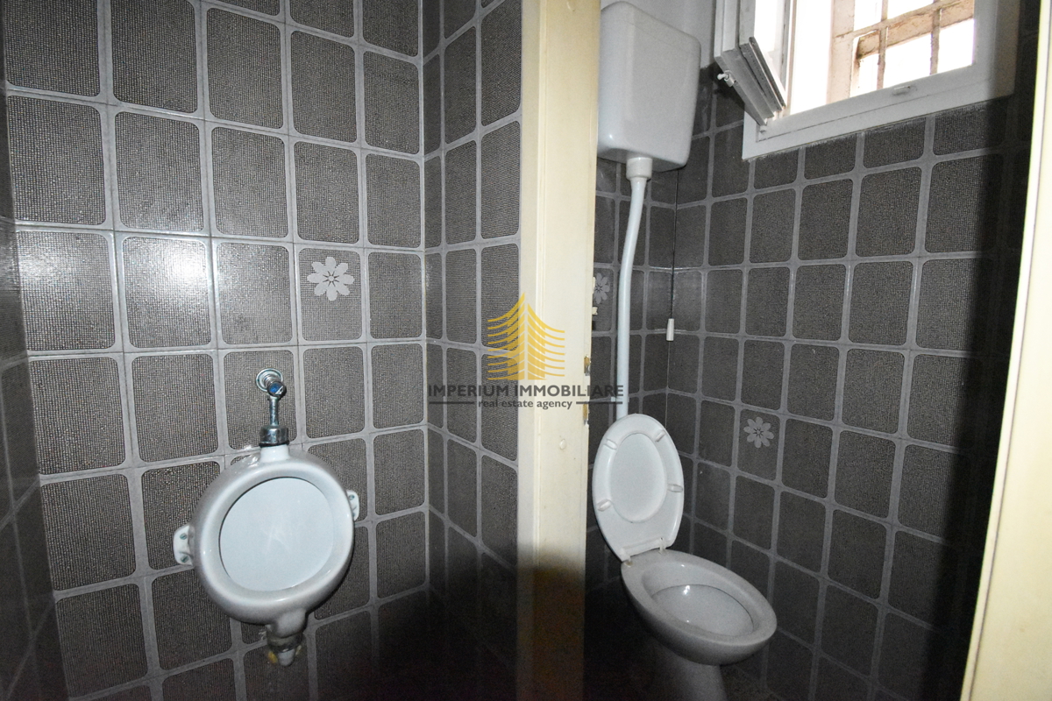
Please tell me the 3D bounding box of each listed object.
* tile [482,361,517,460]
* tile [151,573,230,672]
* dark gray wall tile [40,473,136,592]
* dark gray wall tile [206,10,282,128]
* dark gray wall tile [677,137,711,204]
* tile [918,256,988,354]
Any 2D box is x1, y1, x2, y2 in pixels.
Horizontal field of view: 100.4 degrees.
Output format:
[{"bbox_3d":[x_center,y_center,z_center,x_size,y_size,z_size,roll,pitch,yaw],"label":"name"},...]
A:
[{"bbox_3d":[-0.053,0.104,0.851,0.010,0.200,0.130,-4,8,-37],"label":"tile"},{"bbox_3d":[-0.695,0.558,0.918,0.131,0.203,0.012,-3,7,-32],"label":"tile"},{"bbox_3d":[-0.788,0.327,0.791,0.118,0.196,0.010,-3,7,-31],"label":"dark gray wall tile"},{"bbox_3d":[-0.541,-0.539,0.846,0.120,0.194,0.010,-3,7,-30],"label":"dark gray wall tile"},{"bbox_3d":[0.602,-0.631,1.567,0.010,0.212,0.123,-3,7,-33],"label":"dark gray wall tile"},{"bbox_3d":[0.939,-0.101,0.969,0.010,0.199,0.113,-3,7,-33],"label":"tile"}]

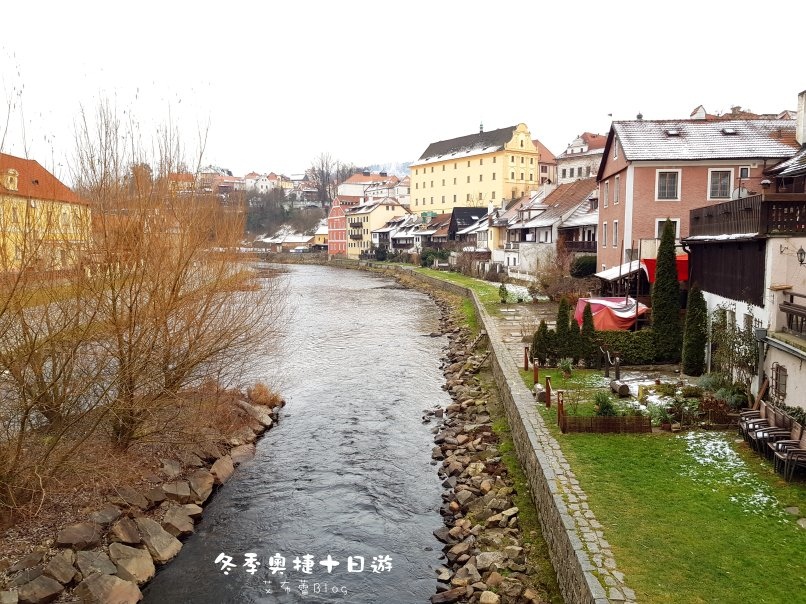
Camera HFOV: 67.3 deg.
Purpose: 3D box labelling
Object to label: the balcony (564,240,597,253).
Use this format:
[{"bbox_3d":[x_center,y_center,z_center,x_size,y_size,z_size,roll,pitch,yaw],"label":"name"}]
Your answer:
[{"bbox_3d":[18.539,-5.498,60.488,1.300,1.074,9.000,0,6,-4],"label":"balcony"}]

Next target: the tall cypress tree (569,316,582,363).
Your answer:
[{"bbox_3d":[7.216,1.650,25.217,0.536,2.022,0.536,2,6,16],"label":"tall cypress tree"}]

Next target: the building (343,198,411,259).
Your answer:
[{"bbox_3d":[-6.765,-20.619,171.936,13.000,16.878,16.000,-3,6,-28],"label":"building"}]

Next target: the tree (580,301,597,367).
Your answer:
[{"bbox_3d":[7.759,1.338,25.187,0.659,2.648,0.659,2,6,17],"label":"tree"}]

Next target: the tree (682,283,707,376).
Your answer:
[{"bbox_3d":[11.134,1.056,23.142,0.947,3.608,0.947,3,6,26],"label":"tree"}]

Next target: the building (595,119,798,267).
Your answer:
[{"bbox_3d":[19.638,-5.536,40.320,11.500,12.996,10.800,1,6,9],"label":"building"}]

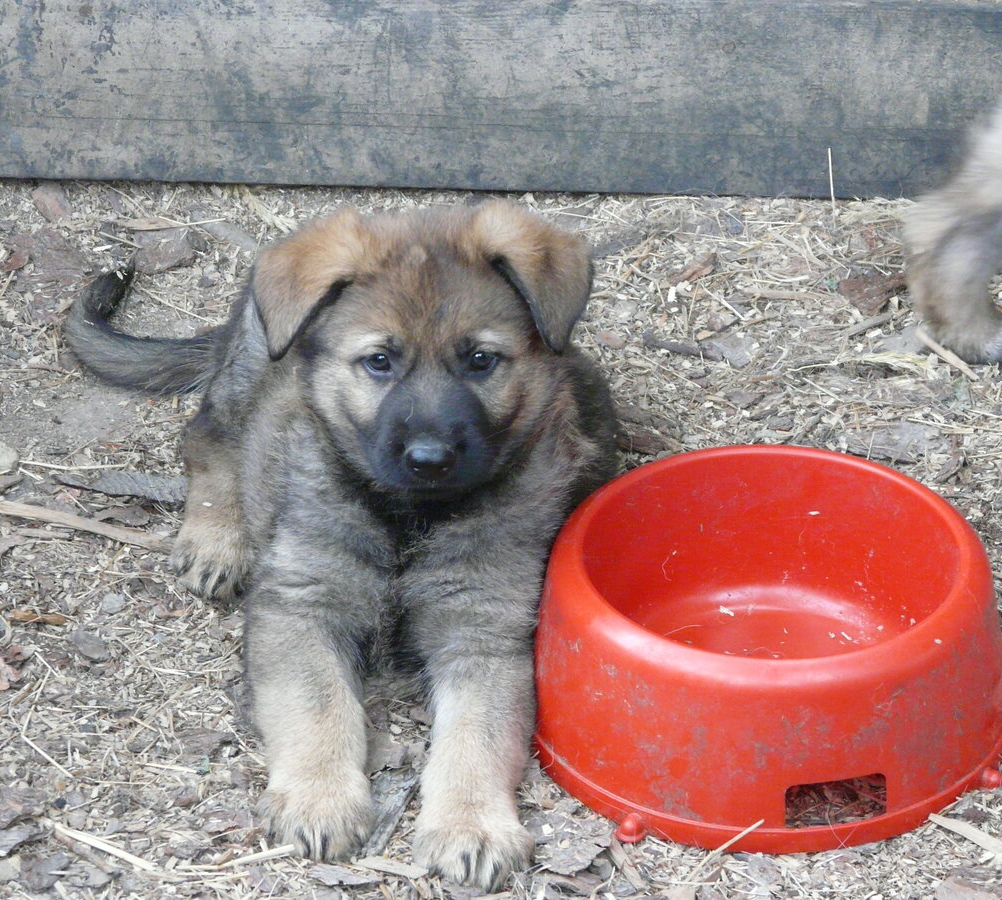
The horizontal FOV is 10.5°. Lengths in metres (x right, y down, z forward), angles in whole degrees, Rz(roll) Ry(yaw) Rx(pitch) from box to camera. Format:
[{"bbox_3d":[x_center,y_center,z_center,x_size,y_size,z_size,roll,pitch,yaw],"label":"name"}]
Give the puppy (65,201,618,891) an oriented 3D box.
[{"bbox_3d":[-0.076,-0.048,2.971,0.276,0.260,0.636,-5,31,-9],"label":"puppy"}]

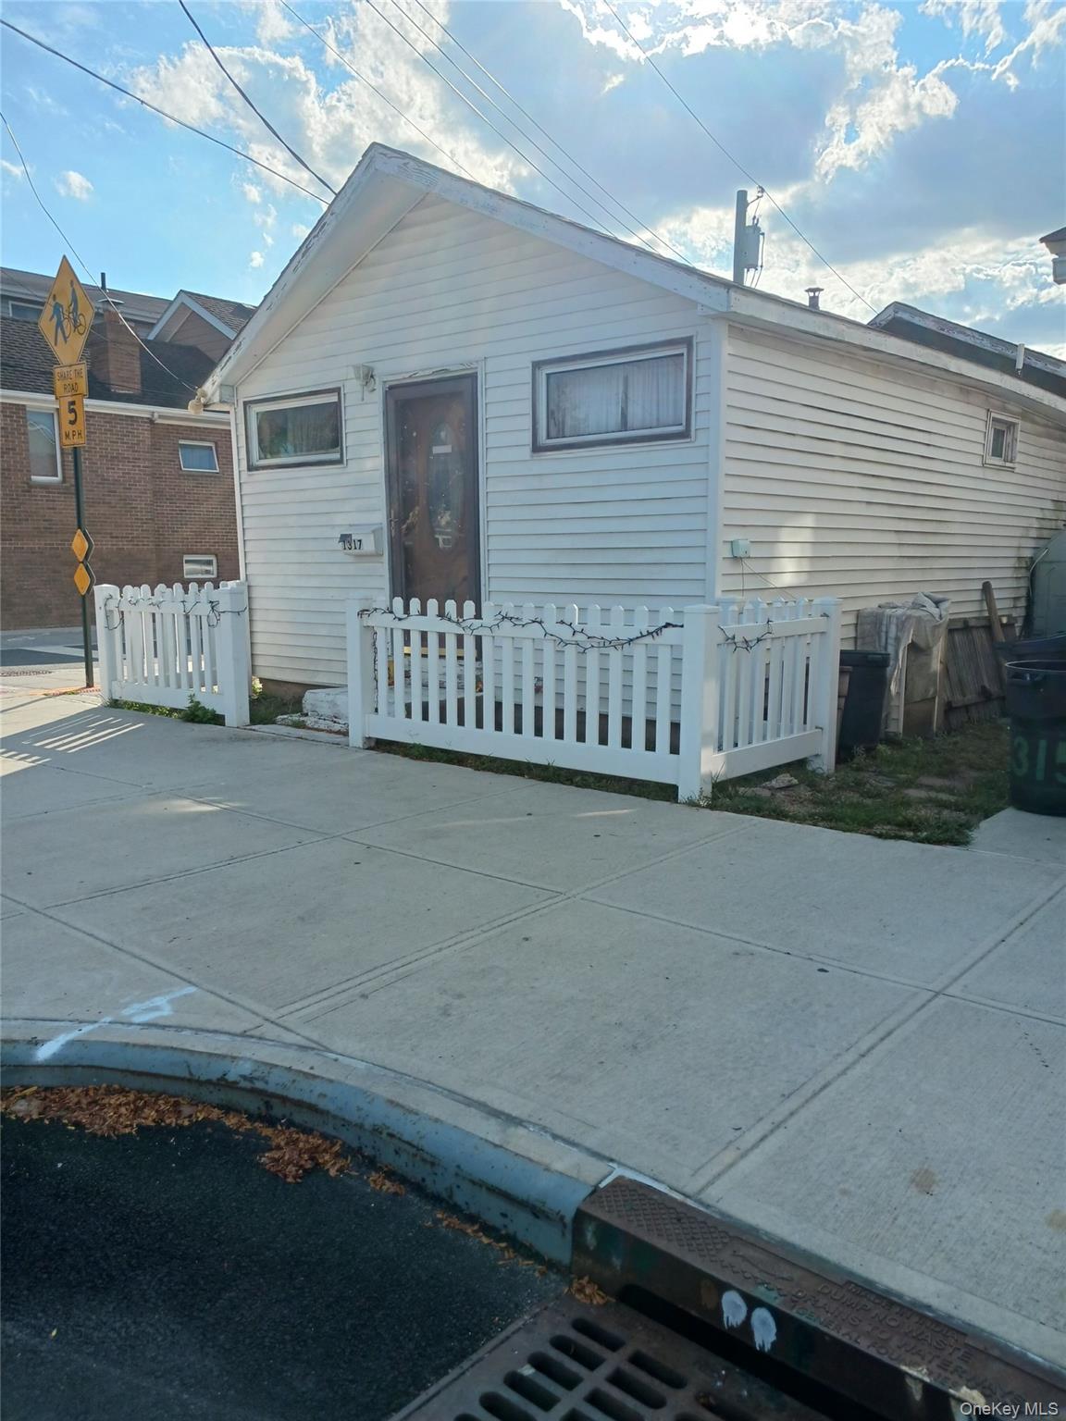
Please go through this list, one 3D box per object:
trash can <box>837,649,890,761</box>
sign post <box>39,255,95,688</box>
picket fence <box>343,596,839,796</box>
[{"bbox_3d":[1.819,-0.049,6.617,0.530,0.630,0.480,4,9,25],"label":"trash can"},{"bbox_3d":[-4.014,-2.033,9.833,1.040,3.740,0.090,7,11,40],"label":"sign post"},{"bbox_3d":[0.235,-0.182,6.408,2.640,0.935,1.170,7,11,42],"label":"picket fence"}]

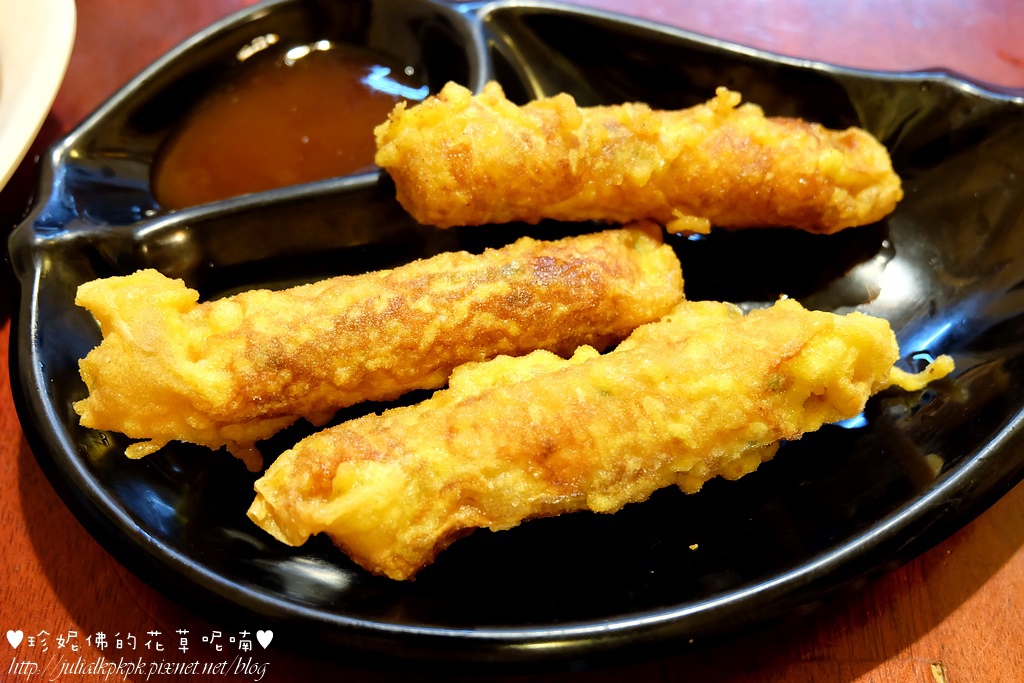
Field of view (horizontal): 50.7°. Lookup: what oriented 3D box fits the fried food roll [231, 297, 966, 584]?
[{"bbox_3d":[0.018,0.016,0.204,0.126,0.028,0.033,-12,47,-11],"label":"fried food roll"}]

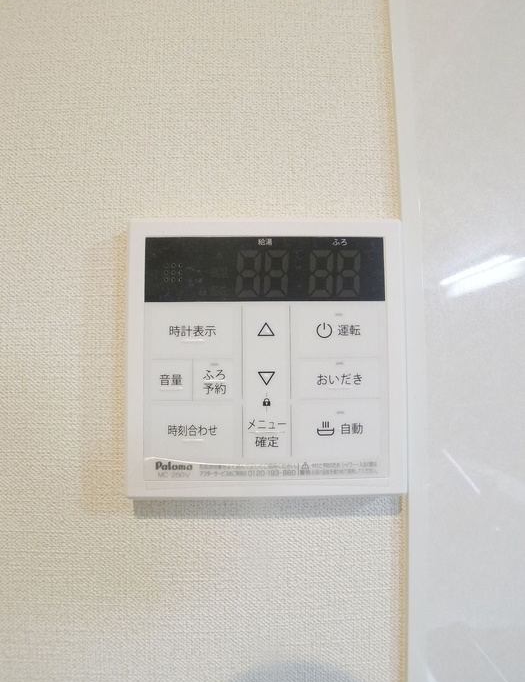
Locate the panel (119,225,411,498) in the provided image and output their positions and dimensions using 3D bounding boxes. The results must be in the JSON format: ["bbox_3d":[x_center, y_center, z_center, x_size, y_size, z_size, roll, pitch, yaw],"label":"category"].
[{"bbox_3d":[0.002,0.007,0.255,0.120,0.120,0.019,0,-4,0],"label":"panel"}]

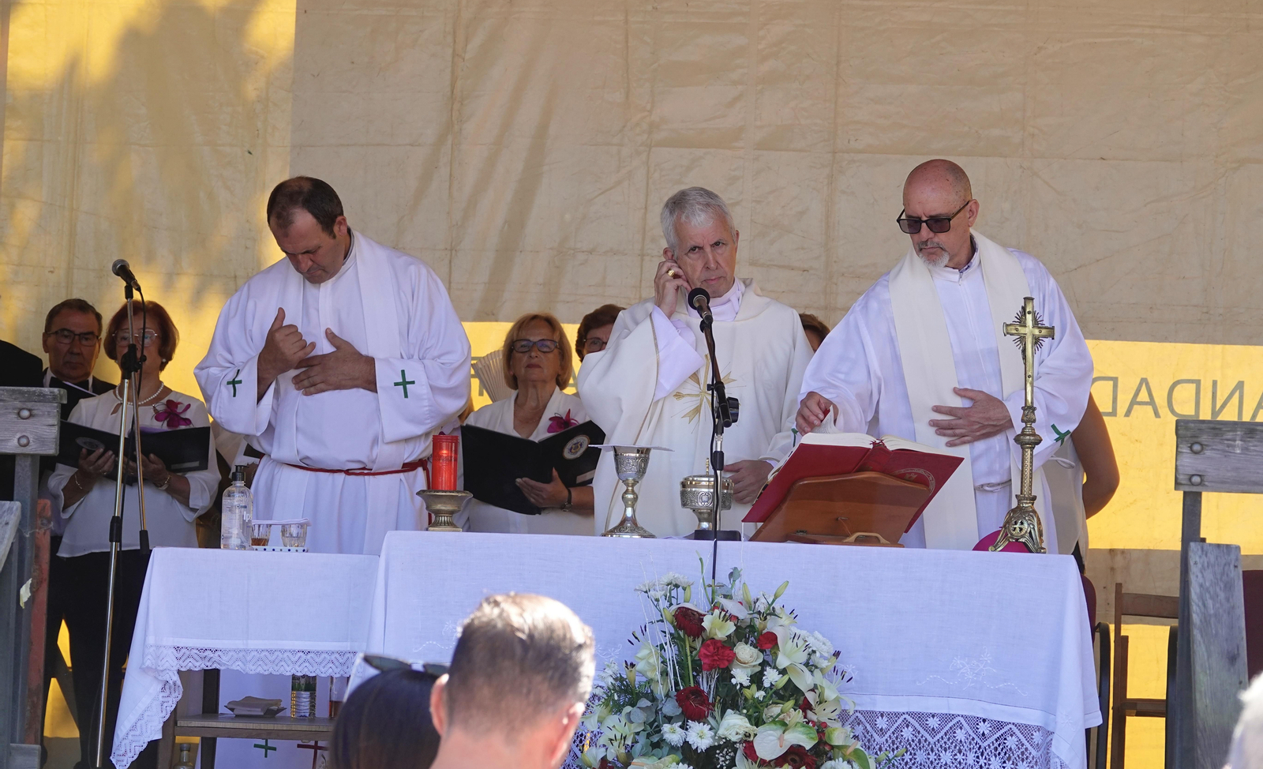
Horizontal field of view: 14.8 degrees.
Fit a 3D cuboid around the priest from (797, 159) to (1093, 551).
[{"bbox_3d":[0.718,0.333,11.519,0.700,1.733,0.550,1,-2,9],"label":"priest"}]

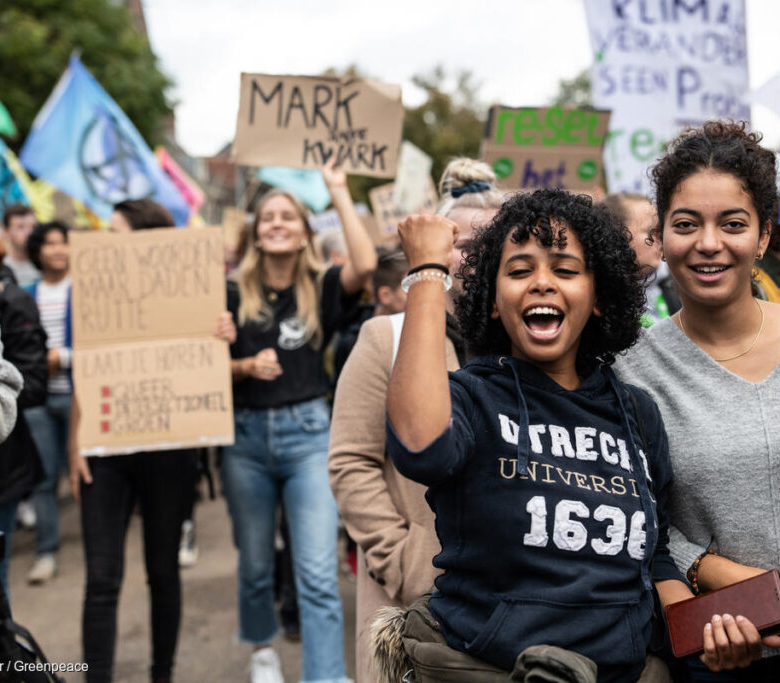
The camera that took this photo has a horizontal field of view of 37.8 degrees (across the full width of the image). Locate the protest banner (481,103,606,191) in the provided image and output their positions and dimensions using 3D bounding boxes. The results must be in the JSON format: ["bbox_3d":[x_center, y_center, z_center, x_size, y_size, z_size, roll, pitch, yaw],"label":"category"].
[{"bbox_3d":[0.711,-0.873,5.200,0.580,0.410,0.025,4,0,5],"label":"protest banner"}]

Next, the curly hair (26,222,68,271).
[{"bbox_3d":[-1.603,-0.449,5.350,0.220,0.240,0.230,-2,4,-27],"label":"curly hair"}]

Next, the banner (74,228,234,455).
[{"bbox_3d":[-0.743,-0.003,3.550,0.480,0.690,0.025,-3,0,-13],"label":"banner"}]

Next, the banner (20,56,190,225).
[{"bbox_3d":[-1.800,-1.266,7.200,1.100,1.080,0.250,0,3,-9],"label":"banner"}]

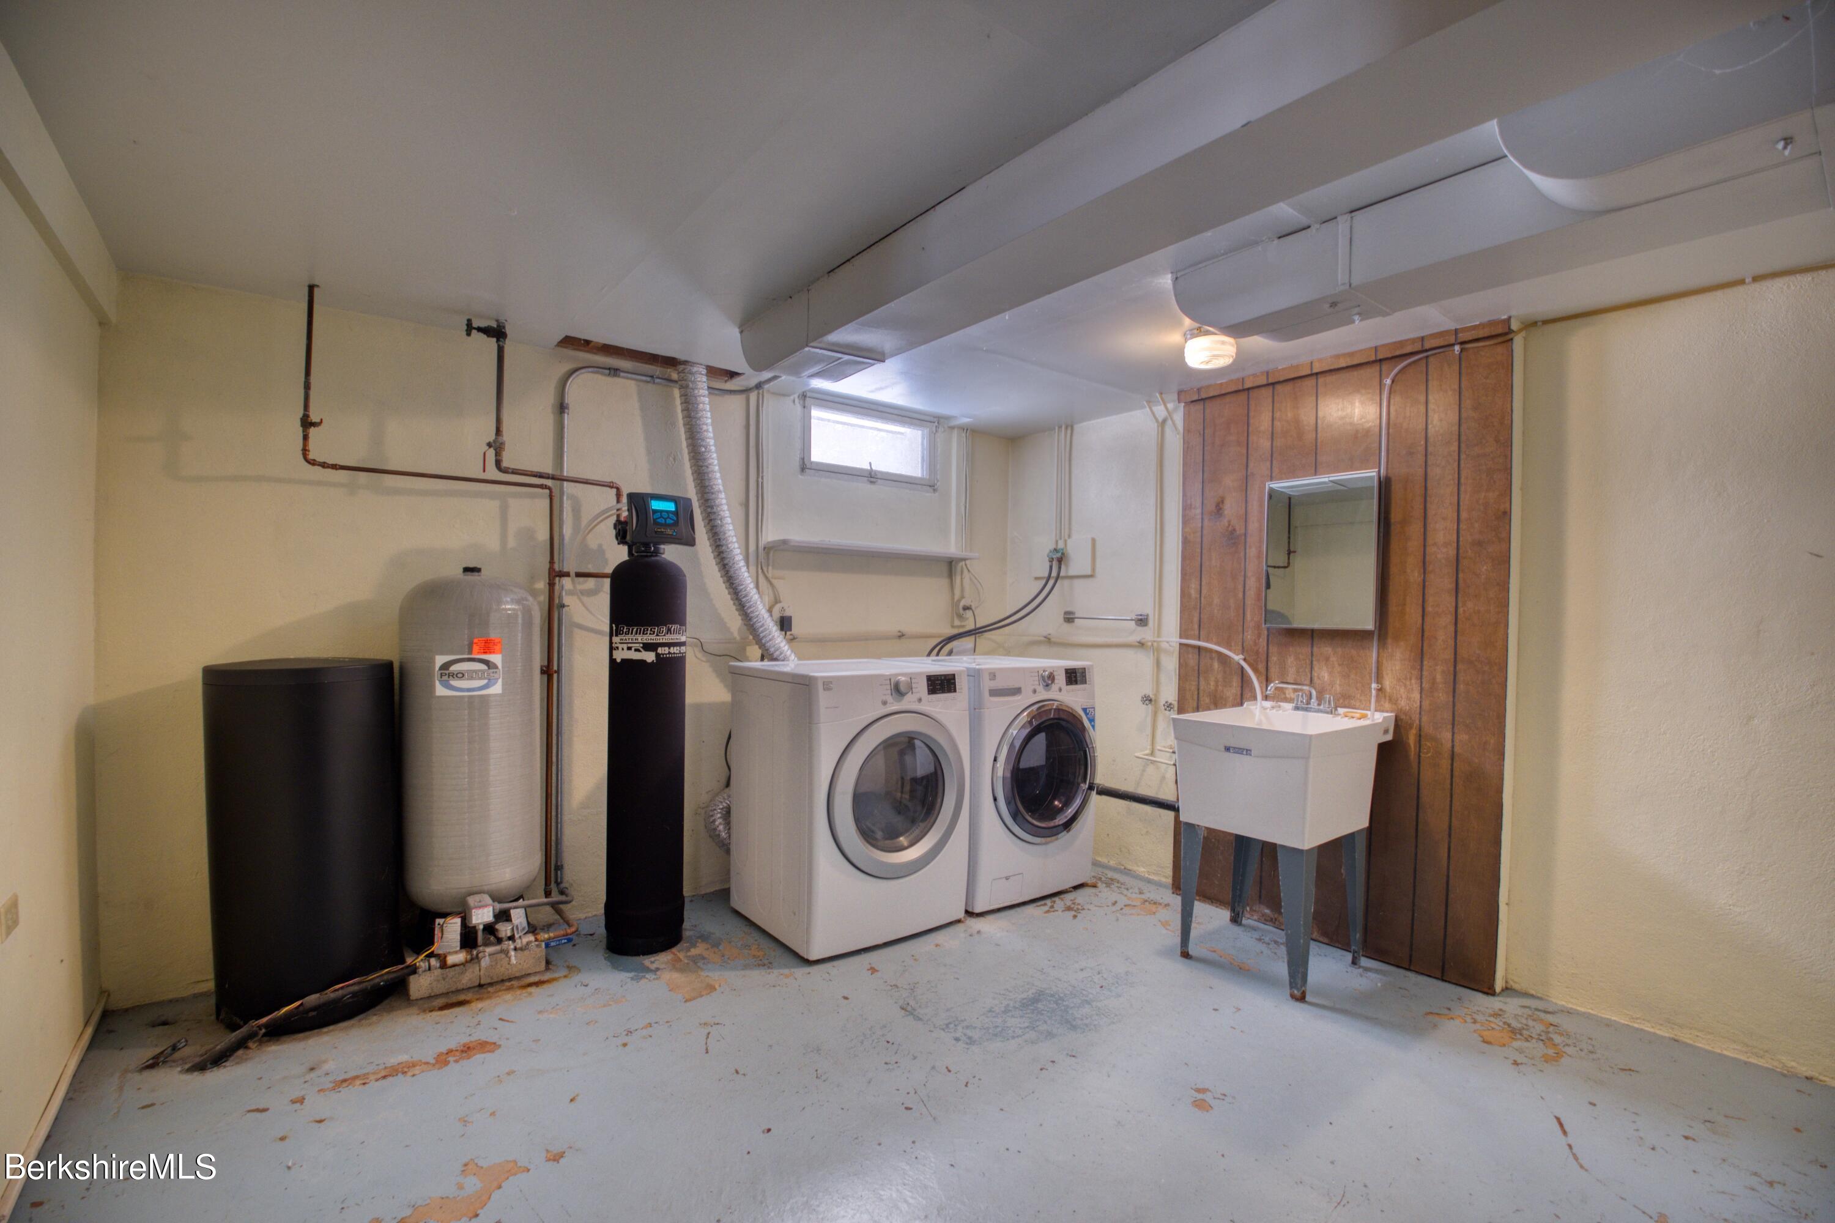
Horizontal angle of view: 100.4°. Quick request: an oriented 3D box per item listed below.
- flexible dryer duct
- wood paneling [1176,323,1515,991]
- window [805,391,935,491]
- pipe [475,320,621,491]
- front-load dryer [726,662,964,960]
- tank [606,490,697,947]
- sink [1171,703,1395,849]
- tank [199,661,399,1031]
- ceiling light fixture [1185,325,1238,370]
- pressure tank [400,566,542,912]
[{"bbox_3d":[-0.725,0.004,3.233,0.520,1.950,0.180,1,0,-34],"label":"flexible dryer duct"},{"bbox_3d":[1.531,0.143,2.925,0.060,2.170,1.150,1,0,-41],"label":"wood paneling"},{"bbox_3d":[-0.212,-0.793,3.681,0.755,0.360,0.080,1,0,-34],"label":"window"},{"bbox_3d":[-1.303,-0.717,2.742,0.450,0.580,0.090,1,0,-34],"label":"pipe"},{"bbox_3d":[-0.274,0.719,3.093,0.686,0.980,0.720,1,0,-36],"label":"front-load dryer"},{"bbox_3d":[-0.975,0.381,2.793,0.280,1.610,0.300,1,0,-34],"label":"tank"},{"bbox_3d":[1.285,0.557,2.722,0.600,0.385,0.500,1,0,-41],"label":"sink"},{"bbox_3d":[-1.869,0.673,2.343,0.450,1.030,0.450,1,0,-34],"label":"tank"},{"bbox_3d":[1.020,-0.911,2.671,0.170,0.105,0.170,1,0,-41],"label":"ceiling light fixture"},{"bbox_3d":[-1.490,0.446,2.570,0.410,1.180,0.410,1,0,-34],"label":"pressure tank"}]

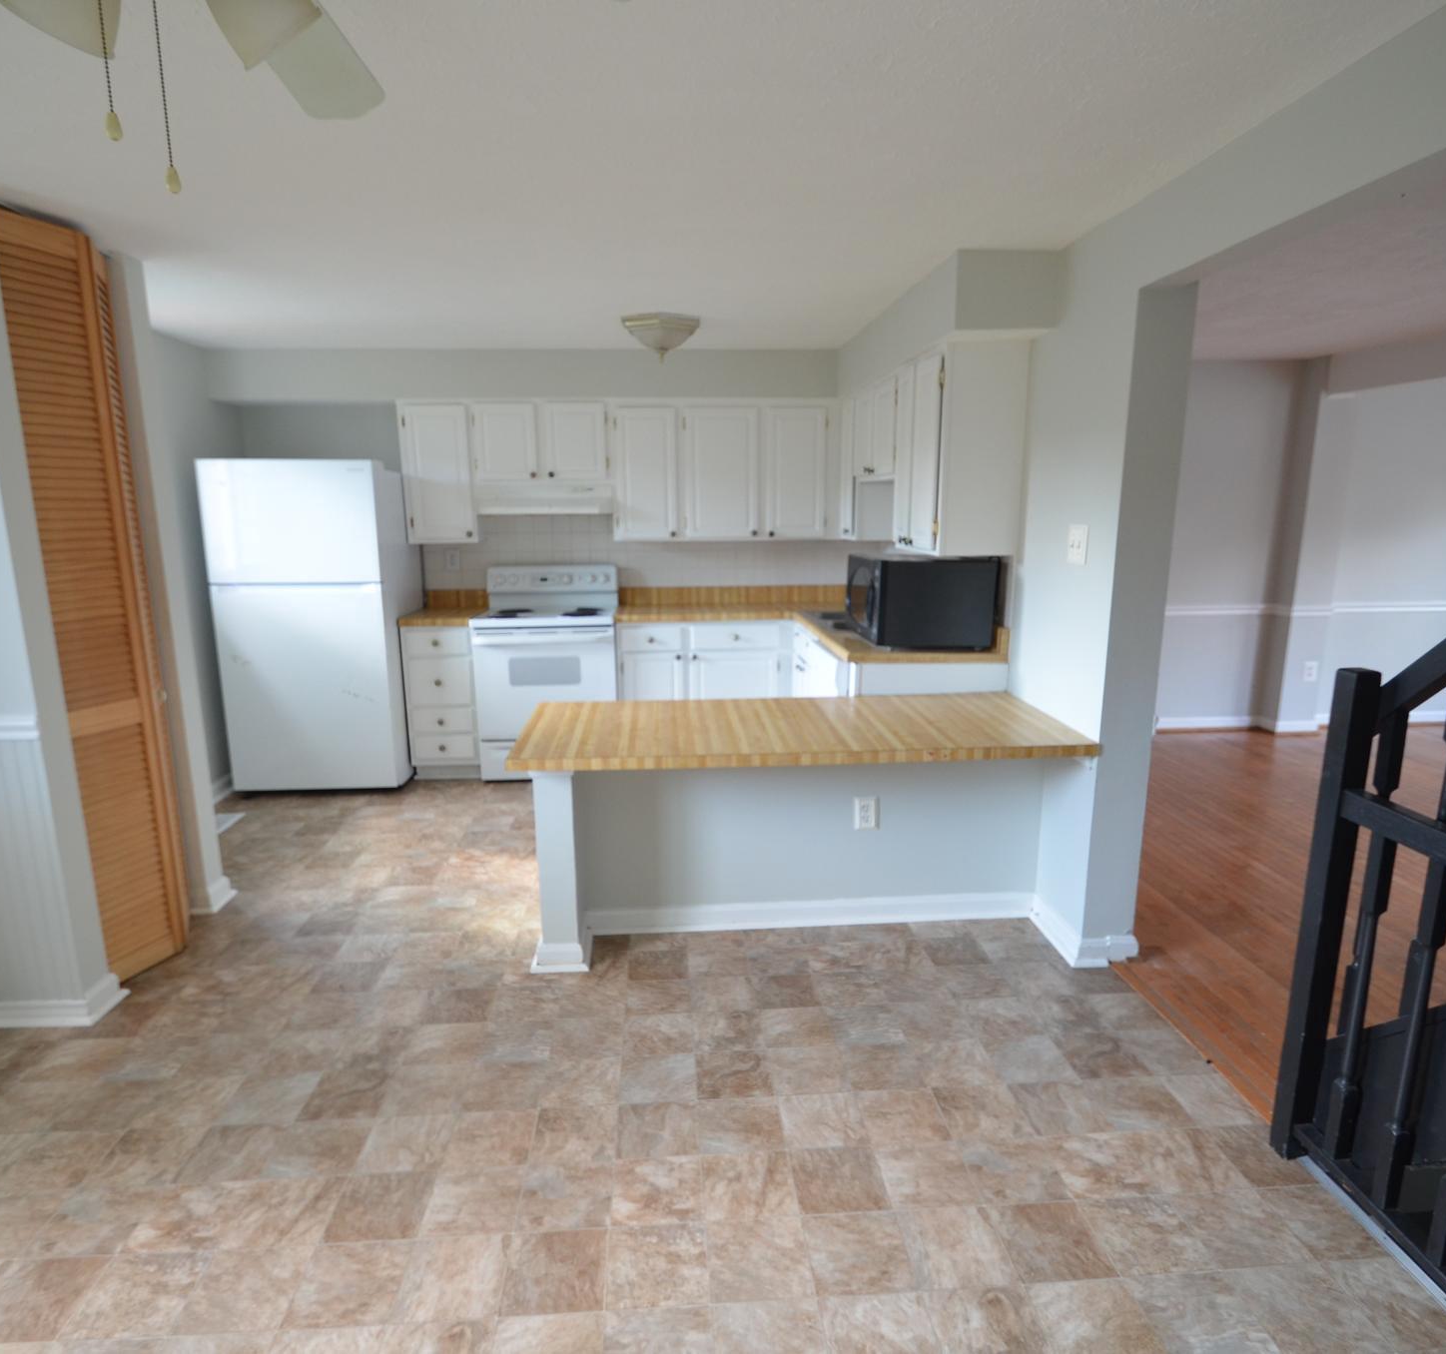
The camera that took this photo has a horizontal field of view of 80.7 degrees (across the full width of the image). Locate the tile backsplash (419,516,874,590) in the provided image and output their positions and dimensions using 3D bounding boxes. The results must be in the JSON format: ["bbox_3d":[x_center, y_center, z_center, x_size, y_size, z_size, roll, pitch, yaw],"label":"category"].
[{"bbox_3d":[-0.427,-0.765,5.179,2.744,0.441,0.025,-1,11,-4],"label":"tile backsplash"}]

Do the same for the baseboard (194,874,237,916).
[{"bbox_3d":[-1.975,0.837,3.313,0.089,0.095,0.179,-1,11,-4],"label":"baseboard"}]

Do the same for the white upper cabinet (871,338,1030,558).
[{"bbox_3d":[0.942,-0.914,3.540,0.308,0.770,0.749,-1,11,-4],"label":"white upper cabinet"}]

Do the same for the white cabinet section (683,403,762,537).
[{"bbox_3d":[-0.021,-1.173,4.922,0.445,0.731,0.310,-1,12,-4],"label":"white cabinet section"}]

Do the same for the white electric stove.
[{"bbox_3d":[-0.988,-0.035,4.901,0.760,1.170,0.682,-1,11,-4],"label":"white electric stove"}]

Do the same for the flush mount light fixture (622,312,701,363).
[{"bbox_3d":[-0.273,-1.511,3.796,0.355,0.181,0.355,-1,11,-4],"label":"flush mount light fixture"}]

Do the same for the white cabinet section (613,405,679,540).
[{"bbox_3d":[-0.439,-1.166,4.892,0.369,0.731,0.310,-1,12,-4],"label":"white cabinet section"}]

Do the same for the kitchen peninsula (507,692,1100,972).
[{"bbox_3d":[0.245,0.539,3.033,1.827,0.777,0.736,-1,11,-4],"label":"kitchen peninsula"}]

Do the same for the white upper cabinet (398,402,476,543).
[{"bbox_3d":[-1.574,-1.161,4.860,0.396,0.770,0.325,-1,11,-4],"label":"white upper cabinet"}]

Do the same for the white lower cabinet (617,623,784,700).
[{"bbox_3d":[-0.130,0.046,5.024,0.941,0.818,0.614,-1,11,-4],"label":"white lower cabinet"}]

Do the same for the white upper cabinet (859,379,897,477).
[{"bbox_3d":[0.885,-1.174,4.048,0.333,0.445,0.795,-1,11,-4],"label":"white upper cabinet"}]

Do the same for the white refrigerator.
[{"bbox_3d":[-2.167,-0.271,4.696,0.834,1.746,0.751,-1,11,-4],"label":"white refrigerator"}]

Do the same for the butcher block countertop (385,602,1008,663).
[{"bbox_3d":[-0.321,-0.245,4.285,2.769,0.041,1.947,-1,11,-4],"label":"butcher block countertop"}]

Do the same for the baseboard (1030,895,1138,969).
[{"bbox_3d":[1.258,0.884,3.000,0.215,0.102,0.367,-1,11,-4],"label":"baseboard"}]

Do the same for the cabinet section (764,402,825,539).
[{"bbox_3d":[0.390,-1.180,4.952,0.369,0.731,0.310,-1,12,-4],"label":"cabinet section"}]

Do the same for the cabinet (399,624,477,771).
[{"bbox_3d":[-1.558,0.072,4.923,0.377,0.818,0.614,-1,11,-4],"label":"cabinet"}]

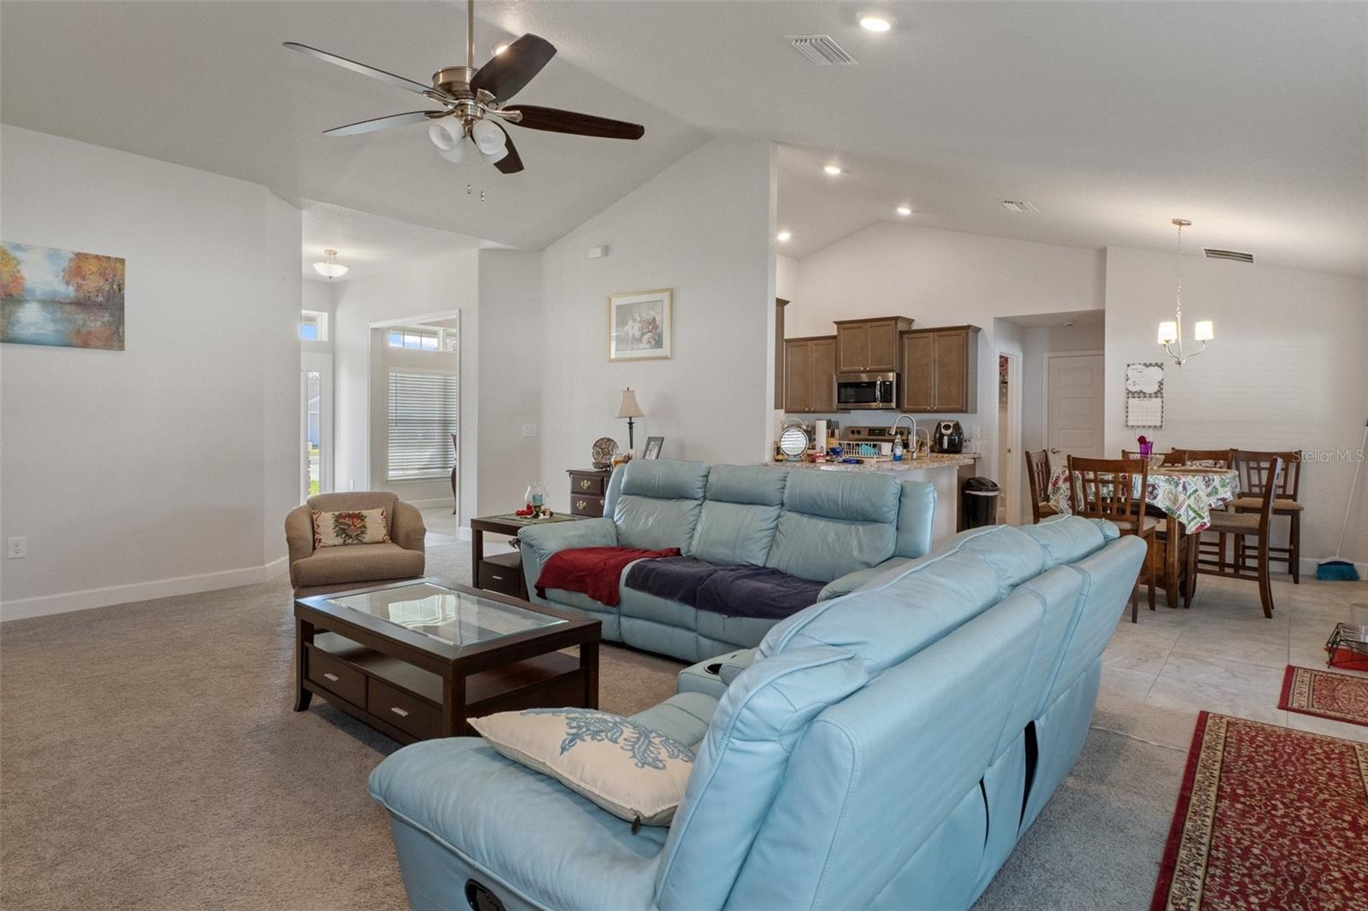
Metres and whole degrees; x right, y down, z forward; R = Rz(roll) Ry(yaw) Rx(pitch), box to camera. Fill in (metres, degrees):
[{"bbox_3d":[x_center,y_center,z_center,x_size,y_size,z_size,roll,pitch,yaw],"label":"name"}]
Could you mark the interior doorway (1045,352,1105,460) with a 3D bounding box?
[{"bbox_3d":[4.629,-0.145,8.527,0.740,2.110,0.130,2,3,40],"label":"interior doorway"}]

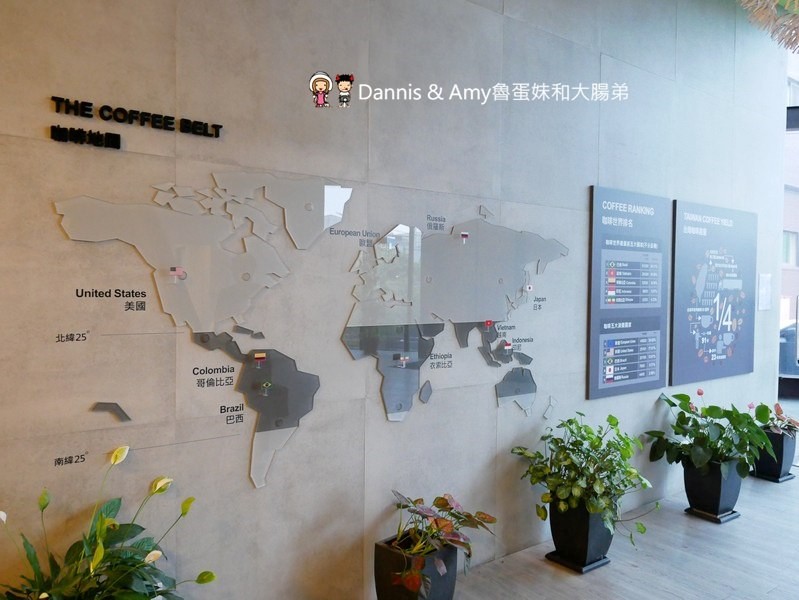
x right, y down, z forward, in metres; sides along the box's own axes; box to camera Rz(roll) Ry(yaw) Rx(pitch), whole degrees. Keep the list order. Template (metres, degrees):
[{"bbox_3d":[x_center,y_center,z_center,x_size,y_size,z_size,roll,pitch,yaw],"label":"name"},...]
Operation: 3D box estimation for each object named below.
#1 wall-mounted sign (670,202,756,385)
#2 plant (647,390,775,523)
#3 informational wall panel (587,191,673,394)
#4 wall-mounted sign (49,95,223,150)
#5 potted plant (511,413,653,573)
[{"bbox_3d":[2.392,-0.050,4.525,1.218,1.288,0.032,0,1,-36],"label":"wall-mounted sign"},{"bbox_3d":[2.041,0.988,3.903,0.700,0.800,0.580,0,1,-36],"label":"plant"},{"bbox_3d":[1.492,-0.041,3.871,0.847,1.288,0.032,0,1,-36],"label":"informational wall panel"},{"bbox_3d":[-0.906,-0.587,2.118,0.563,0.144,0.025,0,1,-36],"label":"wall-mounted sign"},{"bbox_3d":[0.976,1.001,3.203,0.600,0.785,0.520,0,1,-36],"label":"potted plant"}]

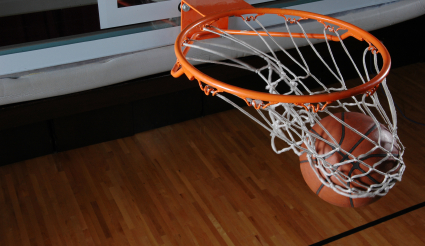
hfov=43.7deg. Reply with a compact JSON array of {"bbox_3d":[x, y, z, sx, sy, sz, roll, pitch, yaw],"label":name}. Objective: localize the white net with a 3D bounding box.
[{"bbox_3d":[0.180,-0.017,1.313,0.500,0.353,0.495,1,32,-1],"label":"white net"}]

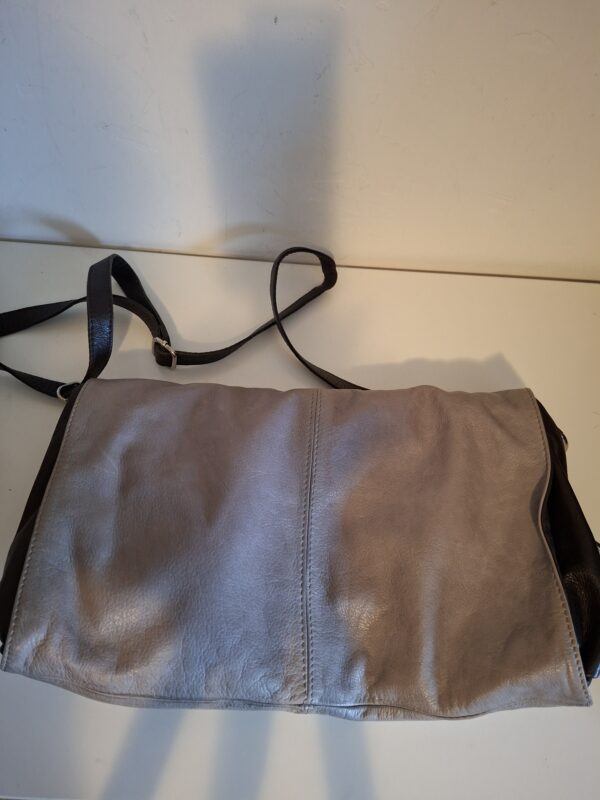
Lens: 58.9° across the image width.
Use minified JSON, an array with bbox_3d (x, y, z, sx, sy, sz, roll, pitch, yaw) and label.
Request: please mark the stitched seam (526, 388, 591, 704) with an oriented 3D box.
[{"bbox_3d":[0.173,0.085,0.368,0.021,0.018,0.217,1,60,4],"label":"stitched seam"}]

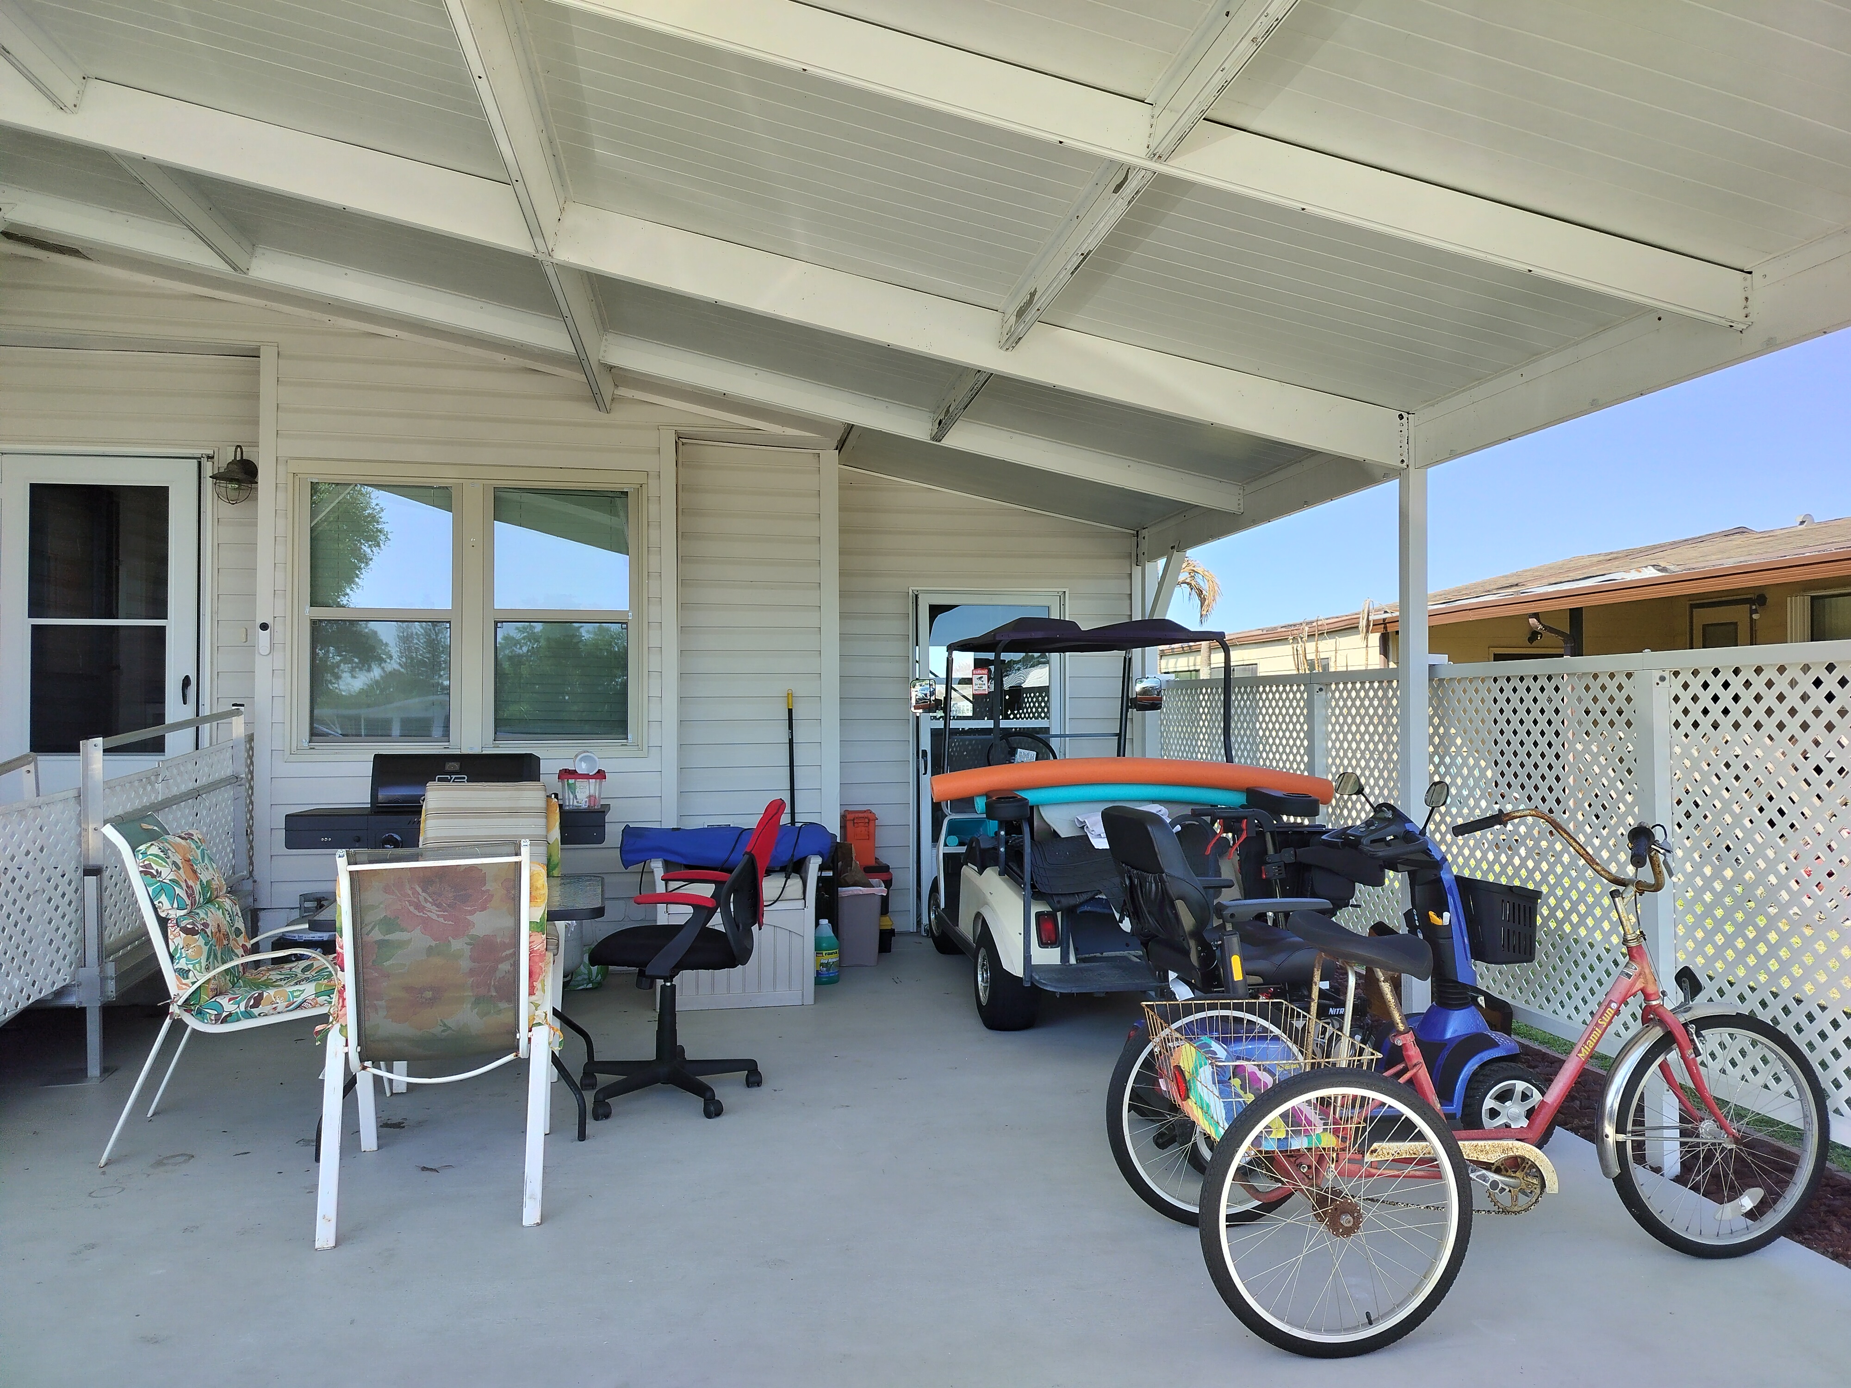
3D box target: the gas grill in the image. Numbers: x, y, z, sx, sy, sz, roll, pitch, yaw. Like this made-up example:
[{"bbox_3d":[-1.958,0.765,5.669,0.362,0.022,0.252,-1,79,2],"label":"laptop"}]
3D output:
[{"bbox_3d":[-2.118,0.845,5.812,1.330,1.150,0.580,0,-1,-9],"label":"gas grill"}]

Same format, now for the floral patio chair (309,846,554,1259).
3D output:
[{"bbox_3d":[-1.359,0.891,3.644,0.580,1.005,0.770,0,-1,-16],"label":"floral patio chair"}]

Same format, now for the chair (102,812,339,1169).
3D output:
[{"bbox_3d":[-2.152,0.897,4.138,0.770,1.005,0.580,0,-1,-17],"label":"chair"}]

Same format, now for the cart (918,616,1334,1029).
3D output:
[{"bbox_3d":[0.722,0.536,6.099,1.280,1.780,2.660,0,-1,-6],"label":"cart"}]

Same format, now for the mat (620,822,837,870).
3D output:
[{"bbox_3d":[-0.921,0.694,6.023,1.000,0.190,0.190,0,-1,-9],"label":"mat"}]

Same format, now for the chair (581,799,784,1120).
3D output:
[{"bbox_3d":[-0.859,0.885,4.479,0.700,1.040,0.650,0,-1,-3],"label":"chair"}]

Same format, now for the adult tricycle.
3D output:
[{"bbox_3d":[1.392,0.840,3.106,1.770,1.100,0.750,0,-1,-8],"label":"adult tricycle"}]

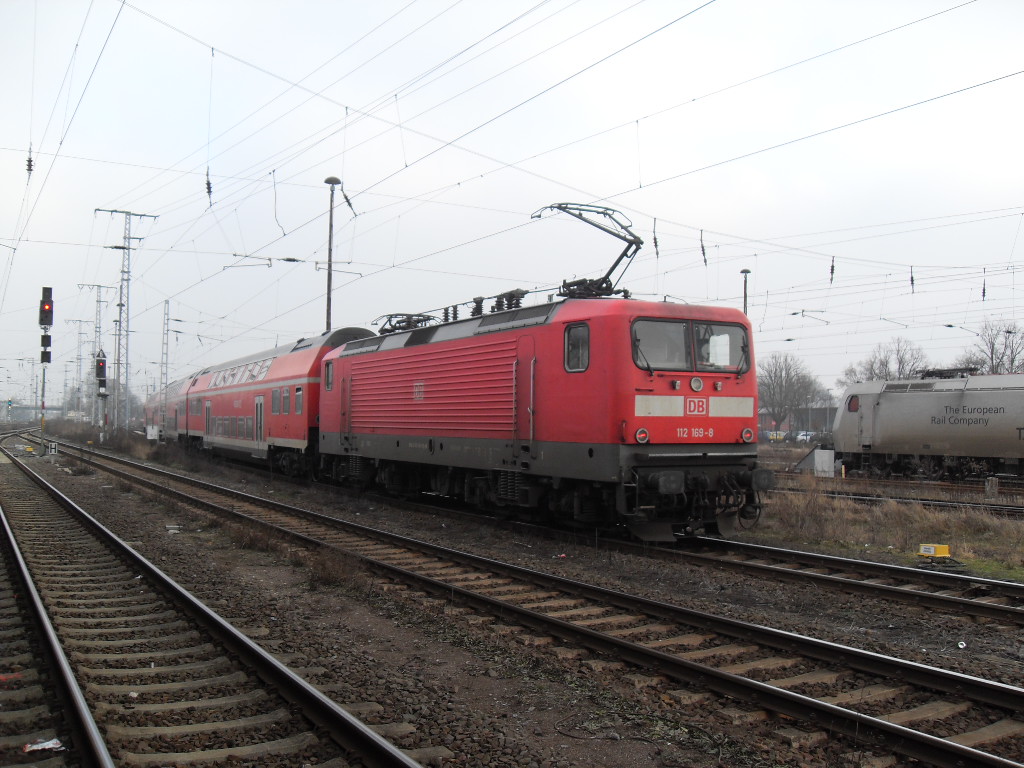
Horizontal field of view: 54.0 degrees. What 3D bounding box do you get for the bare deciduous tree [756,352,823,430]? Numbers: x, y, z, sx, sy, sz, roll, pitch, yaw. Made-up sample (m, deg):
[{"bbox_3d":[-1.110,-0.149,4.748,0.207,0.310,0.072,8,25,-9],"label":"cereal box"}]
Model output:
[{"bbox_3d":[34.504,1.735,130.234,10.300,11.780,10.300,2,-3,-29],"label":"bare deciduous tree"}]

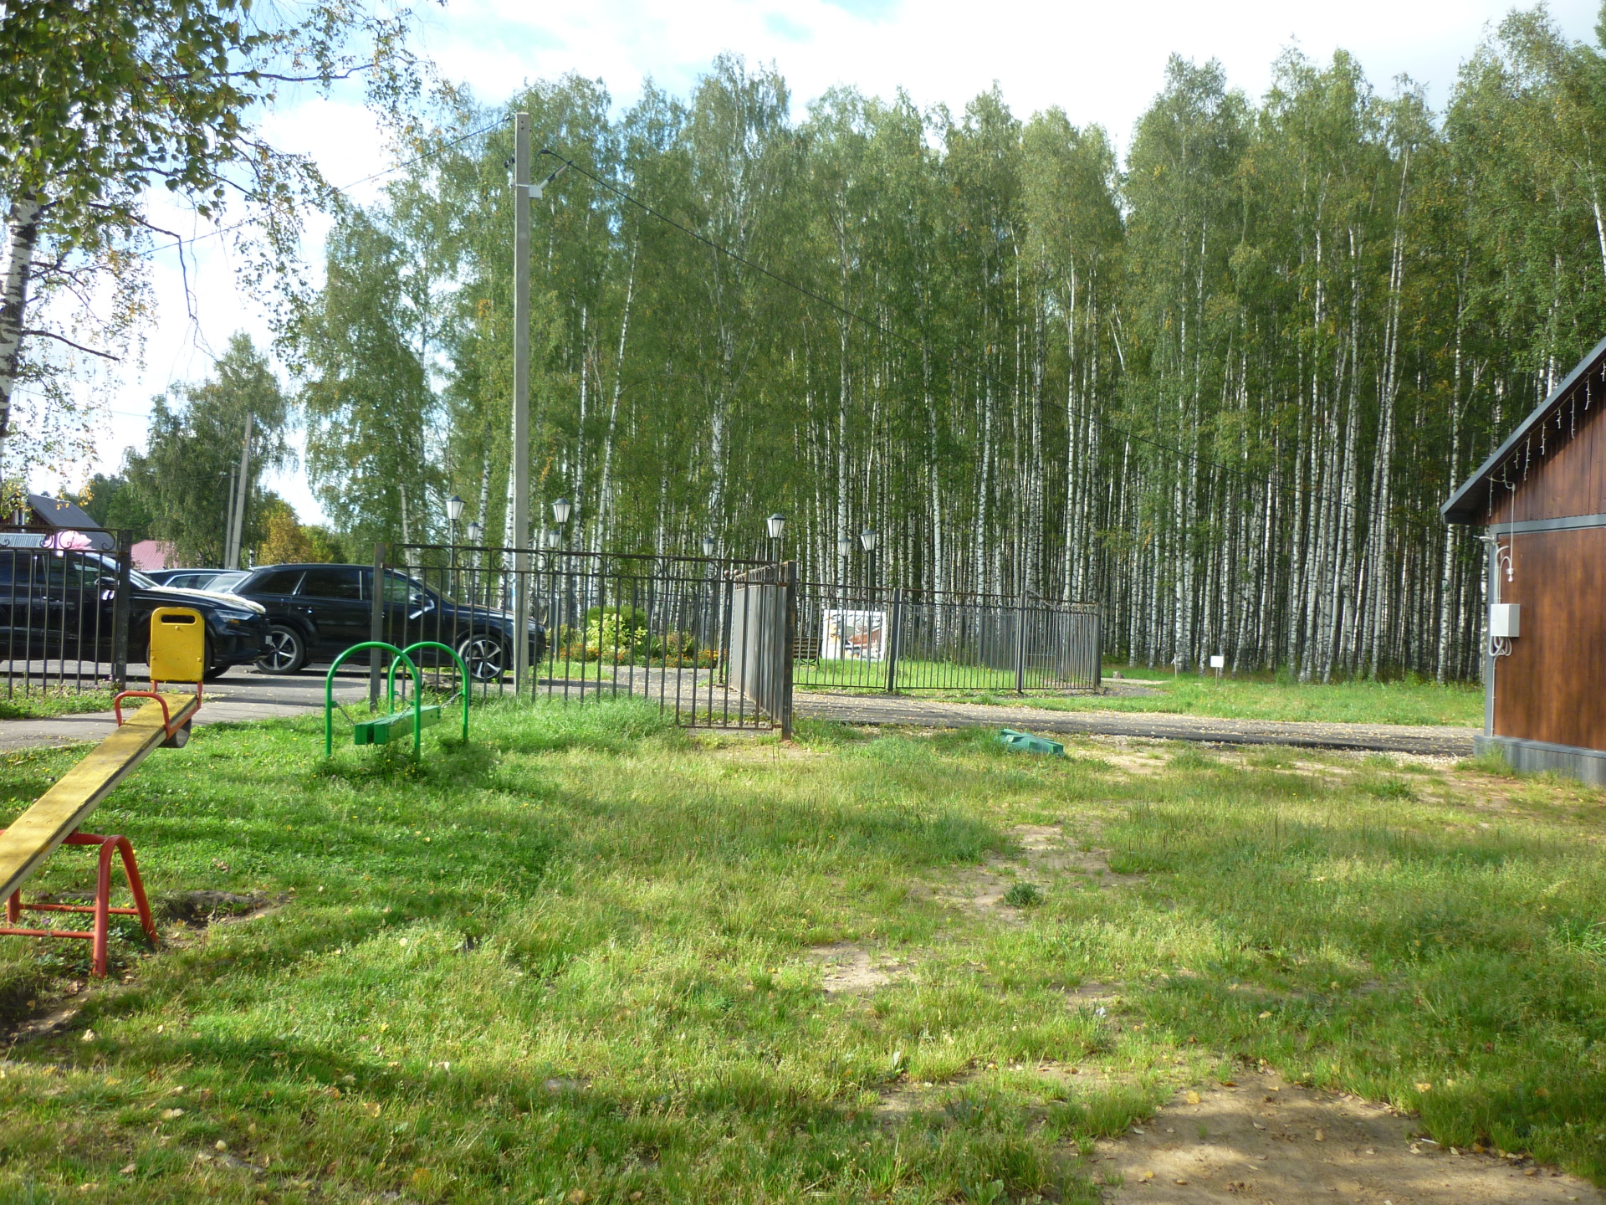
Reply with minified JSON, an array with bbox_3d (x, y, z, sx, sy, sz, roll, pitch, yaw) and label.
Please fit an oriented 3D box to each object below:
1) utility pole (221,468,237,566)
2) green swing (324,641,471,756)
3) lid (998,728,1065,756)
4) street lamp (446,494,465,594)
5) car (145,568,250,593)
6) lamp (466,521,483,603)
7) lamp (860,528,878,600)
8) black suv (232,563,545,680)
[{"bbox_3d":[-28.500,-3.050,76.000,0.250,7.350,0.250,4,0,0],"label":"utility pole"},{"bbox_3d":[-3.500,0.830,13.500,0.780,0.950,2.450,2,0,-3],"label":"green swing"},{"bbox_3d":[2.260,1.400,15.200,0.420,0.180,0.700,2,0,-30],"label":"lid"},{"bbox_3d":[-7.350,-0.590,32.000,0.370,3.290,0.370,3,0,0],"label":"street lamp"},{"bbox_3d":[-11.550,0.140,31.500,4.700,1.600,1.850,2,0,-12],"label":"car"},{"bbox_3d":[-9.030,-0.500,41.500,0.360,3.300,0.360,3,0,0],"label":"lamp"},{"bbox_3d":[1.550,-0.060,36.000,0.360,3.330,0.360,2,0,0],"label":"lamp"},{"bbox_3d":[-6.490,0.280,23.800,5.050,1.710,1.970,2,0,-12],"label":"black suv"}]

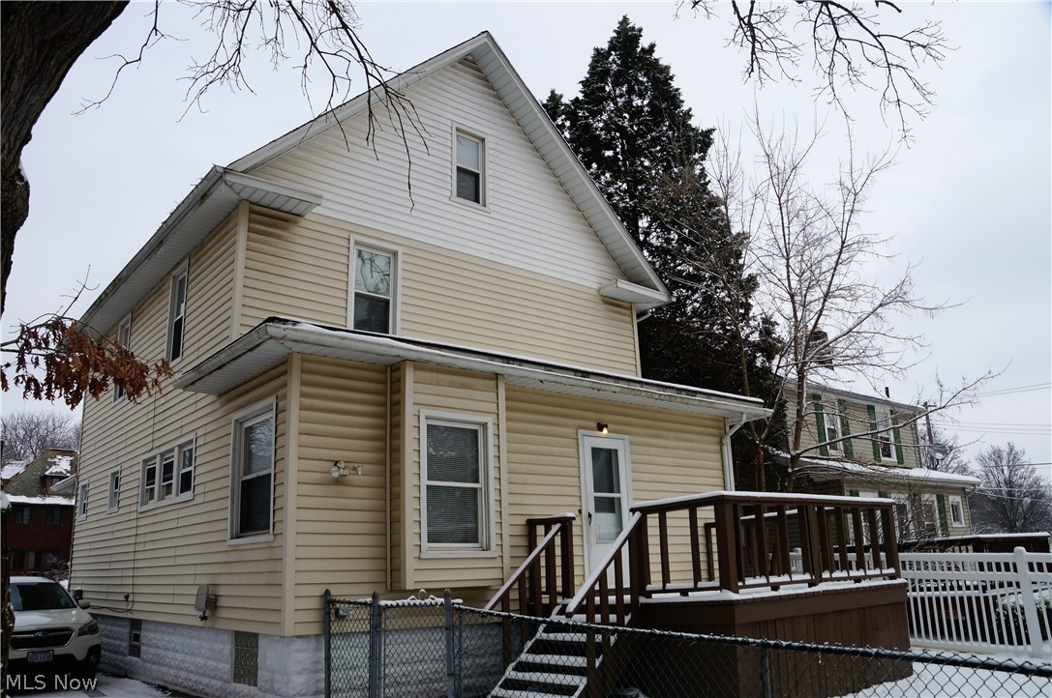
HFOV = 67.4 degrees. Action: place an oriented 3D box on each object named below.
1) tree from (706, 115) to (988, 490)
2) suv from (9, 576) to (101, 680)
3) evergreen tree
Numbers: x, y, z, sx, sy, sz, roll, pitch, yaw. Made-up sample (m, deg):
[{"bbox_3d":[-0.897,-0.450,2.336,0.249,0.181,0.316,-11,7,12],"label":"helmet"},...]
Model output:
[{"bbox_3d":[5.371,0.063,13.682,4.500,9.900,4.300,11,-20,-38],"label":"tree"},{"bbox_3d":[-8.562,4.627,13.153,1.860,1.680,4.820,11,-20,-38],"label":"suv"},{"bbox_3d":[2.960,-1.406,19.805,6.000,16.200,6.000,11,-20,-38],"label":"evergreen tree"}]

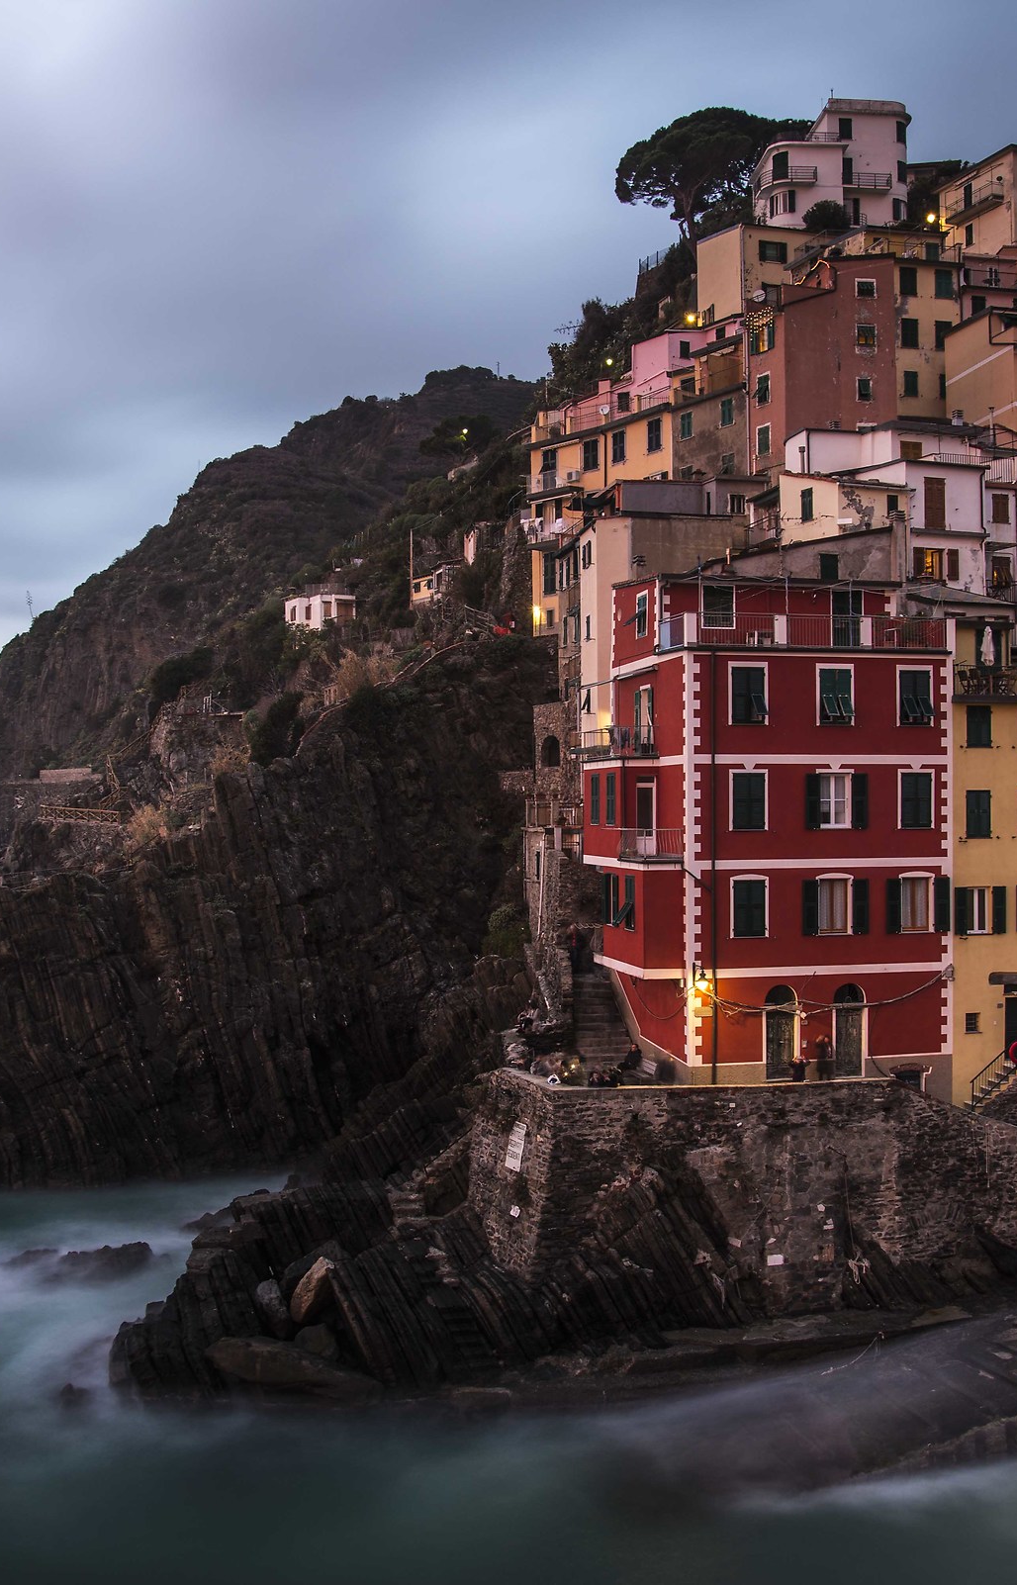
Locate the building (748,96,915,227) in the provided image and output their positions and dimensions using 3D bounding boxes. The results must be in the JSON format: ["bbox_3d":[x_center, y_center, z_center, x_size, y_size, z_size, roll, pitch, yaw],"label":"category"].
[{"bbox_3d":[26.100,-49.258,128.300,11.400,10.500,8.500,0,-1,-10],"label":"building"}]

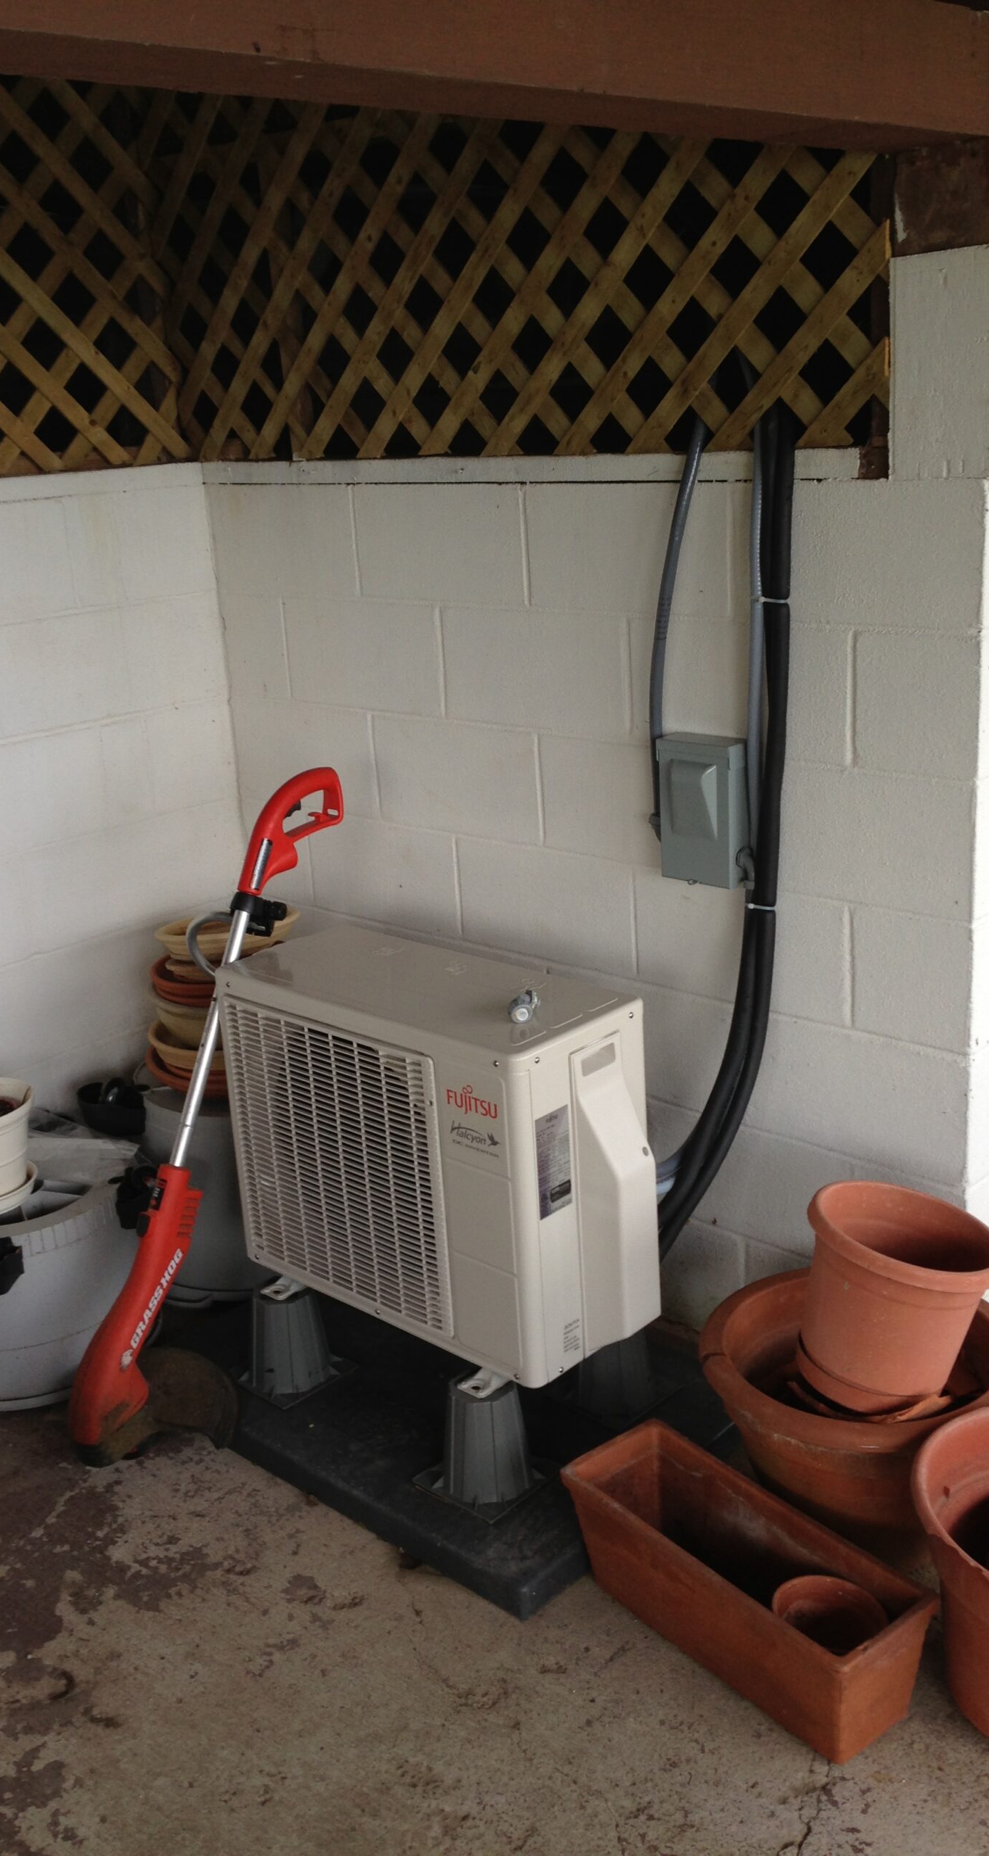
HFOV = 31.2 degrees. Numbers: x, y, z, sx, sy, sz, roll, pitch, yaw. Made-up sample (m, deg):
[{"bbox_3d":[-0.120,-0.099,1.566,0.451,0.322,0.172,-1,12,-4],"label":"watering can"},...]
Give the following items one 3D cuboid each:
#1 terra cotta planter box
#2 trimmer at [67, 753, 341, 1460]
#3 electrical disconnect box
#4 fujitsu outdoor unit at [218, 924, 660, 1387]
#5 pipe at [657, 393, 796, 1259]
[{"bbox_3d":[0.317,0.853,2.288,0.173,0.172,0.508,-16,21,-34],"label":"terra cotta planter box"},{"bbox_3d":[-0.426,0.293,2.905,0.265,1.190,0.200,12,-11,4],"label":"trimmer"},{"bbox_3d":[0.319,-0.179,2.720,0.133,0.222,0.066,12,23,41],"label":"electrical disconnect box"},{"bbox_3d":[-0.091,0.346,2.861,0.690,0.535,0.295,13,24,42],"label":"fujitsu outdoor unit"},{"bbox_3d":[0.355,-0.101,2.653,0.200,1.350,0.150,12,23,41],"label":"pipe"}]

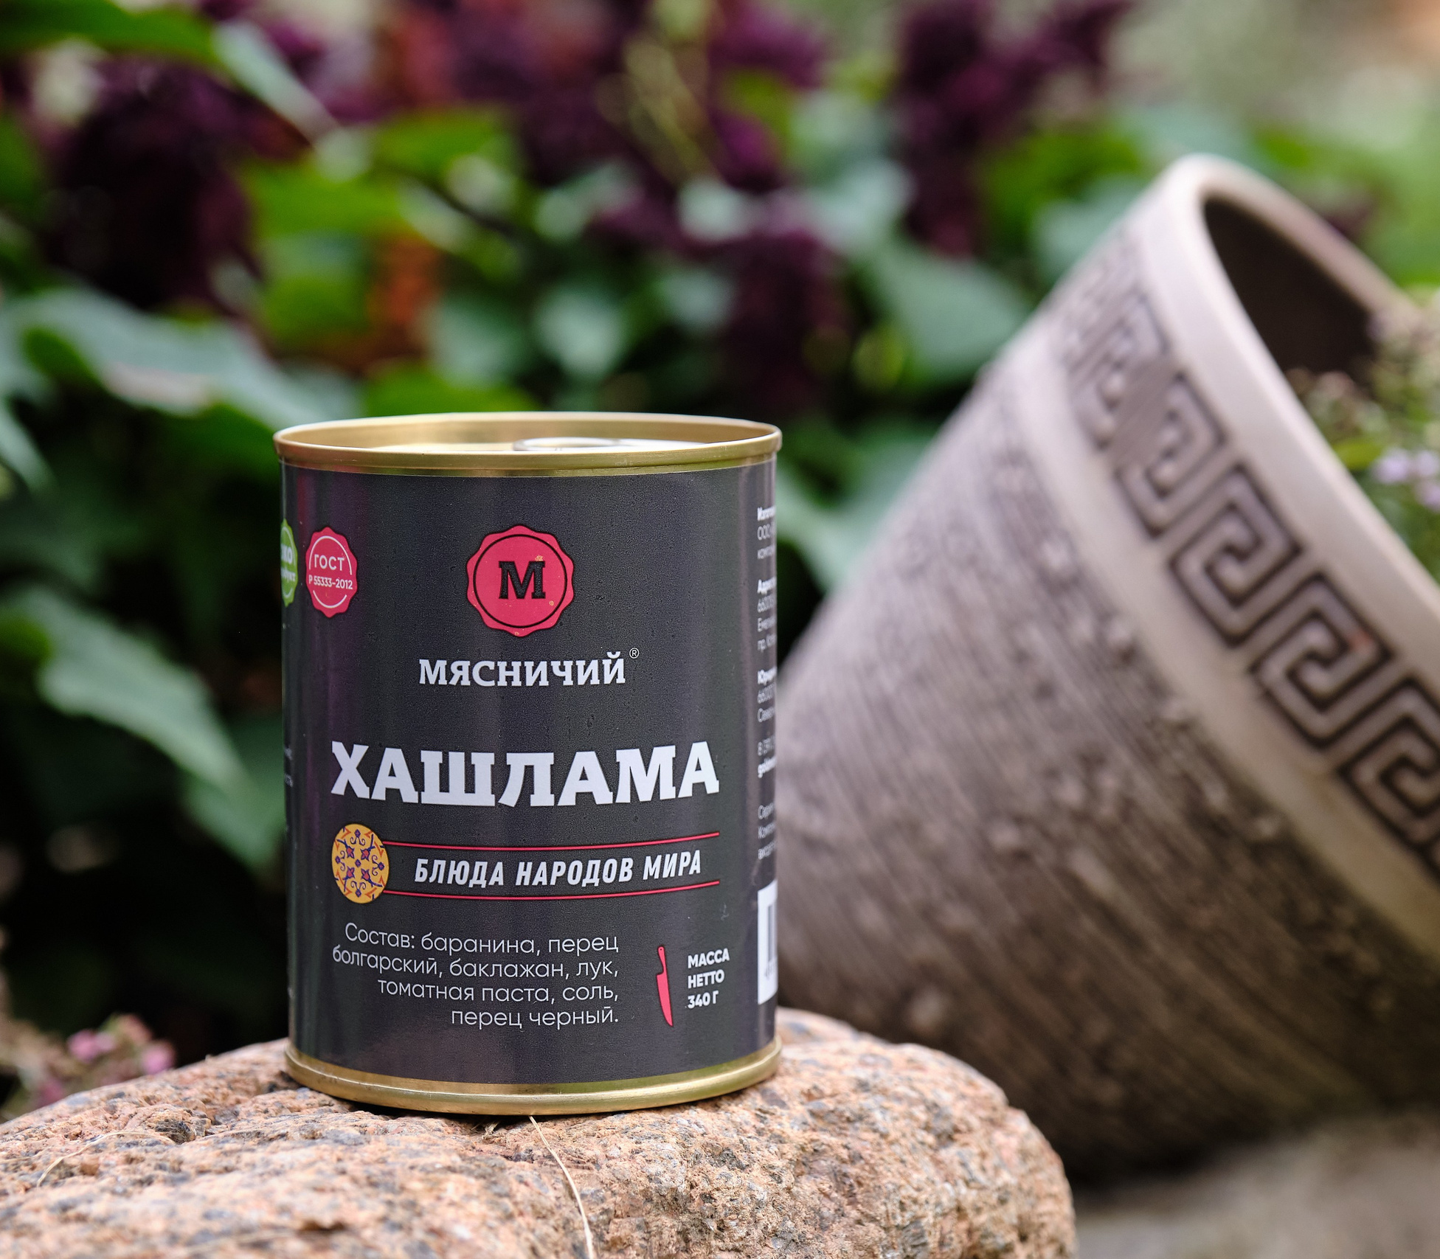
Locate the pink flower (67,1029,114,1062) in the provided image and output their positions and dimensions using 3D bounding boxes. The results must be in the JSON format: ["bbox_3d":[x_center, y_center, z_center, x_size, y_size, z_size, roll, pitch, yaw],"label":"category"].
[{"bbox_3d":[-0.120,0.079,0.830,0.008,0.006,0.007,-1,7,-8],"label":"pink flower"}]

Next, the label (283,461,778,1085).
[{"bbox_3d":[-0.029,0.018,0.664,0.076,0.097,0.076,0,7,0],"label":"label"}]

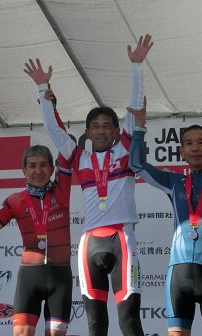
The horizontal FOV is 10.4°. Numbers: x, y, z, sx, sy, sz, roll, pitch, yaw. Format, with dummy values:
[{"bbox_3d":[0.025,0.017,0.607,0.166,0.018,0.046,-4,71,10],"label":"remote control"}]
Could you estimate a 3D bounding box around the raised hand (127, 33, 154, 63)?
[{"bbox_3d":[0.225,-0.685,6.350,0.130,0.175,0.055,17,-3,5],"label":"raised hand"}]

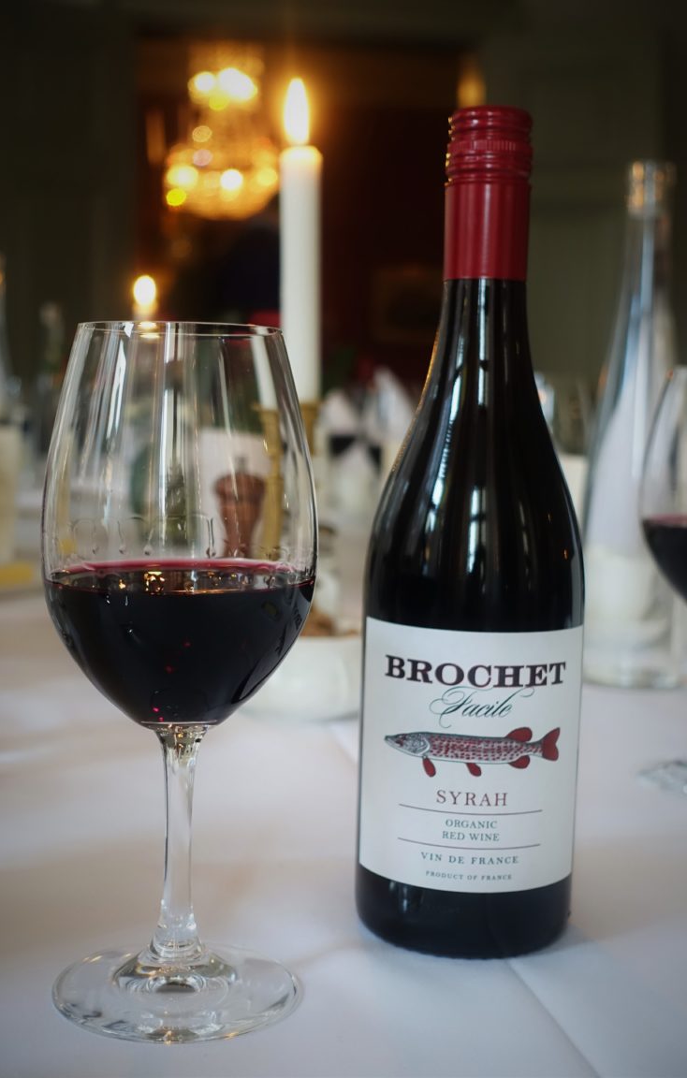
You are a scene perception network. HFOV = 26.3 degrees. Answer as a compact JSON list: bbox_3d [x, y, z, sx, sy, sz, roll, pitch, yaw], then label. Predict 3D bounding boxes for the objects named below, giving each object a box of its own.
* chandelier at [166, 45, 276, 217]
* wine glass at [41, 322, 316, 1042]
[{"bbox_3d":[-0.730,-2.417,8.700,0.670,1.020,0.670,1,5,0],"label":"chandelier"},{"bbox_3d":[-0.053,0.041,0.470,0.086,0.215,0.086,1,5,0],"label":"wine glass"}]

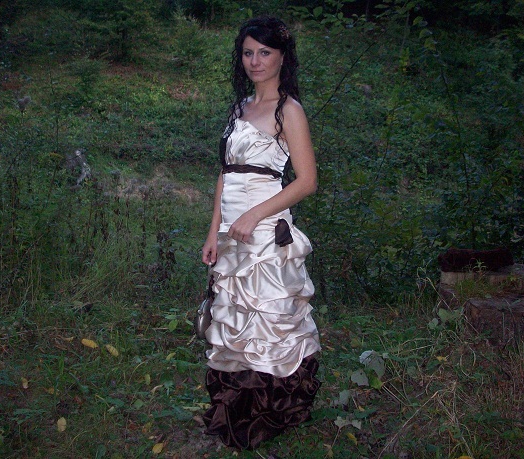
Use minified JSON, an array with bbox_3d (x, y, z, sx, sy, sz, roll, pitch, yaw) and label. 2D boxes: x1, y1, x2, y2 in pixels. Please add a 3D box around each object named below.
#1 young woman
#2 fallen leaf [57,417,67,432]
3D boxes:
[{"bbox_3d":[-0.003,-0.003,2.632,0.490,1.650,0.460,7,10,43],"label":"young woman"},{"bbox_3d":[-0.824,0.802,2.689,0.042,0.022,0.080,0,8,3],"label":"fallen leaf"}]

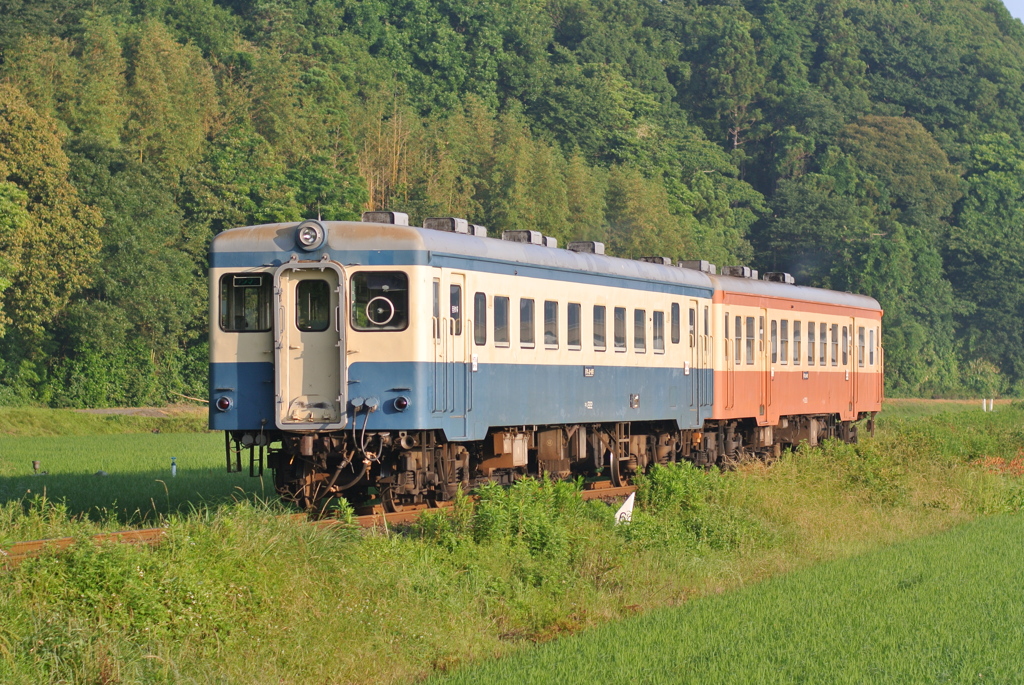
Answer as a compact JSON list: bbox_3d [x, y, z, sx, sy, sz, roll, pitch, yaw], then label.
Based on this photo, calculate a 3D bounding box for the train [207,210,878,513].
[{"bbox_3d":[2.232,0.444,67.503,2.900,3.920,39.800,0,-1,14],"label":"train"}]

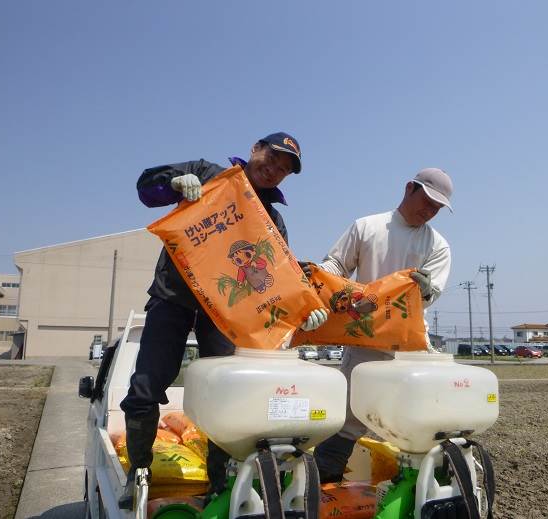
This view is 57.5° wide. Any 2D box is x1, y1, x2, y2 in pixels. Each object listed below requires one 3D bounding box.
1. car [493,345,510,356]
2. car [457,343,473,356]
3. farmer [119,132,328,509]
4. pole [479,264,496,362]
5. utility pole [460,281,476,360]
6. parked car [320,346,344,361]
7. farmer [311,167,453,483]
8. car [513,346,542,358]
[{"bbox_3d":[33.995,13.812,75.136,1.700,1.600,4.300,1,-10,-3],"label":"car"},{"bbox_3d":[30.660,14.630,80.155,1.700,1.820,4.400,-1,-10,6],"label":"car"},{"bbox_3d":[-0.209,0.207,2.188,0.800,1.620,0.600,4,-10,-17],"label":"farmer"},{"bbox_3d":[21.889,5.472,50.847,1.600,9.950,0.500,-3,-10,18],"label":"pole"},{"bbox_3d":[25.174,7.728,63.847,1.750,9.950,0.500,-3,-10,18],"label":"utility pole"},{"bbox_3d":[6.564,10.741,57.632,1.700,1.550,4.200,3,-10,-14],"label":"parked car"},{"bbox_3d":[0.511,0.293,2.505,0.660,1.580,0.550,4,-10,-17],"label":"farmer"},{"bbox_3d":[33.653,12.267,66.130,1.690,1.530,3.850,2,-10,-7],"label":"car"}]

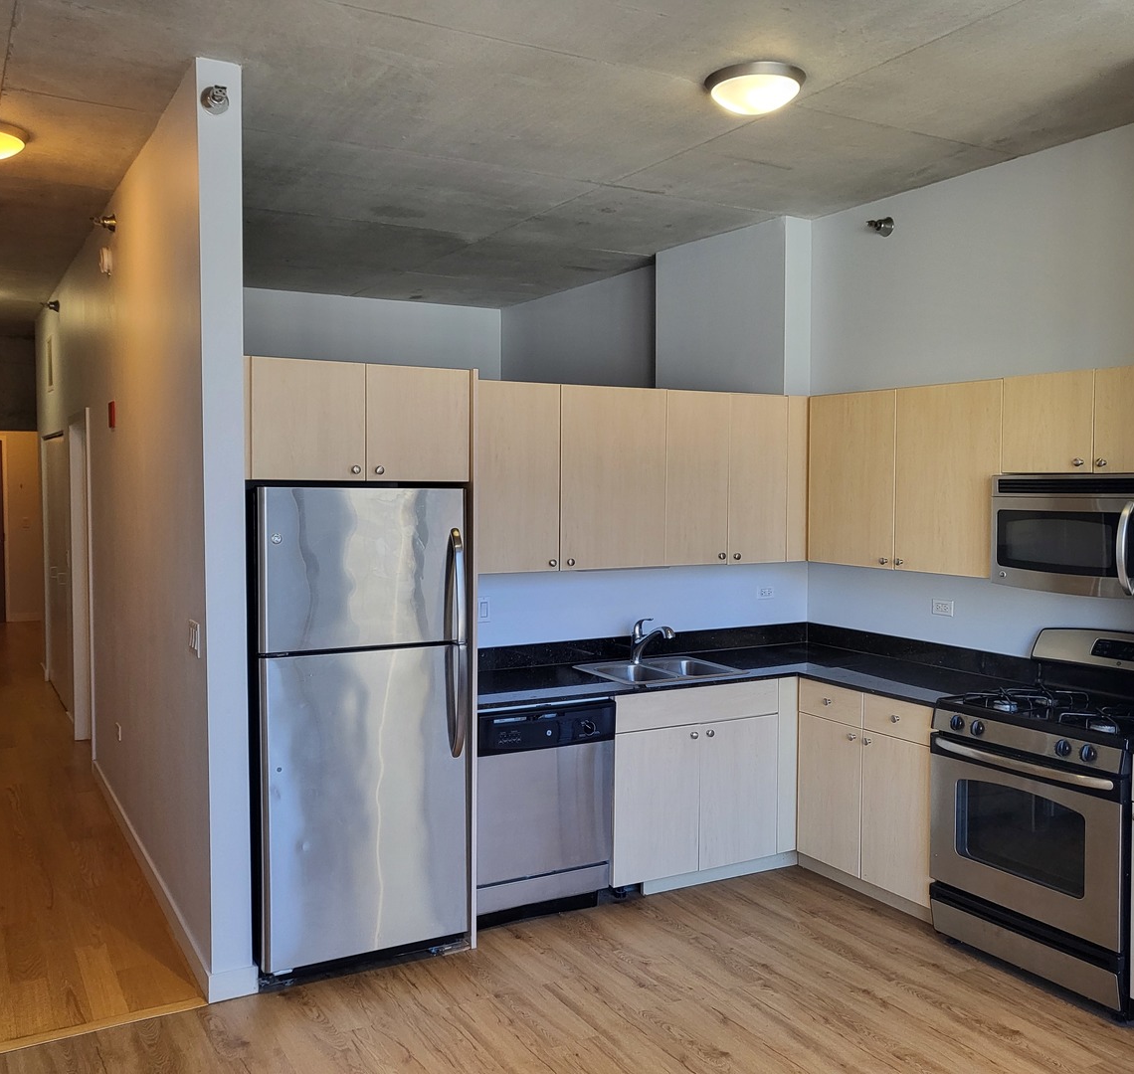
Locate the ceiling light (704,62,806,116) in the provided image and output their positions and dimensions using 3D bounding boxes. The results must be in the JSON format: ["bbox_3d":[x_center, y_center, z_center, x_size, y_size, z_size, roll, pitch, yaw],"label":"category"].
[{"bbox_3d":[0.625,-1.468,3.580,0.334,0.097,0.334,0,3,0],"label":"ceiling light"}]

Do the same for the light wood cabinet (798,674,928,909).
[{"bbox_3d":[1.475,1.014,4.545,0.606,0.776,0.797,-1,3,-29],"label":"light wood cabinet"}]

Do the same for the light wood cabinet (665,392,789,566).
[{"bbox_3d":[0.649,-0.267,4.999,0.684,0.771,0.335,-1,3,-30],"label":"light wood cabinet"}]

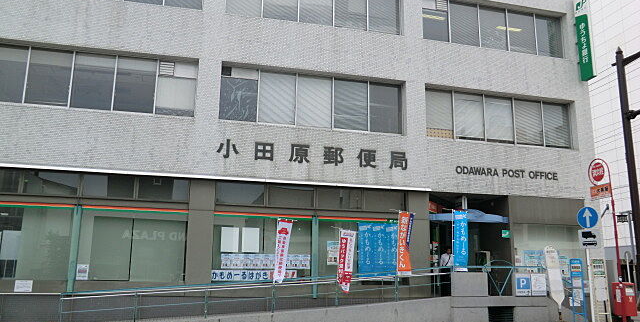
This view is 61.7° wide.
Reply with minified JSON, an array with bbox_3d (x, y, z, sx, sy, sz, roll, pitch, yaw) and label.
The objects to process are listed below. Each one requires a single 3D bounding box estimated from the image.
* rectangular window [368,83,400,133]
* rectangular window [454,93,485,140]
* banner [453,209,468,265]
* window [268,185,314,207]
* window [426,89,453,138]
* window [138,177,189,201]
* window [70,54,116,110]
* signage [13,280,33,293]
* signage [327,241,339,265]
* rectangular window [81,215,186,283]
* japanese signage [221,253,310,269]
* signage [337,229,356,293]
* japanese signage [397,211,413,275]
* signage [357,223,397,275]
[{"bbox_3d":[2.333,-1.862,19.033,1.269,1.803,0.100,4,-11,-15],"label":"rectangular window"},{"bbox_3d":[5.193,-1.554,18.613,1.201,1.718,0.100,4,-9,-15],"label":"rectangular window"},{"bbox_3d":[4.266,2.424,16.175,0.451,1.791,0.030,4,-12,-14],"label":"banner"},{"bbox_3d":[-0.918,1.172,17.449,1.570,0.681,0.100,4,-12,-14],"label":"window"},{"bbox_3d":[4.089,-1.606,18.323,1.085,1.706,0.100,4,-9,-15],"label":"window"},{"bbox_3d":[-4.766,0.880,16.395,1.520,0.734,0.100,4,-11,-15],"label":"window"},{"bbox_3d":[-7.342,-2.573,17.420,1.305,1.894,0.100,4,-13,-14],"label":"window"},{"bbox_3d":[-8.609,3.653,15.604,0.485,0.331,0.030,4,-13,-14],"label":"signage"},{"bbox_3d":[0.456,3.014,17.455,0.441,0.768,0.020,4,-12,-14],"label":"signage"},{"bbox_3d":[-5.491,2.634,15.924,2.951,1.855,0.100,4,-12,-14],"label":"rectangular window"},{"bbox_3d":[-1.667,3.168,16.850,2.810,0.441,0.020,4,-12,-14],"label":"japanese signage"},{"bbox_3d":[0.786,2.878,15.436,0.548,1.798,0.200,4,-9,-15],"label":"signage"},{"bbox_3d":[2.555,2.452,16.057,0.455,1.852,0.080,4,-13,-14],"label":"japanese signage"},{"bbox_3d":[2.026,3.094,18.447,1.478,1.827,0.050,4,-13,-14],"label":"signage"}]

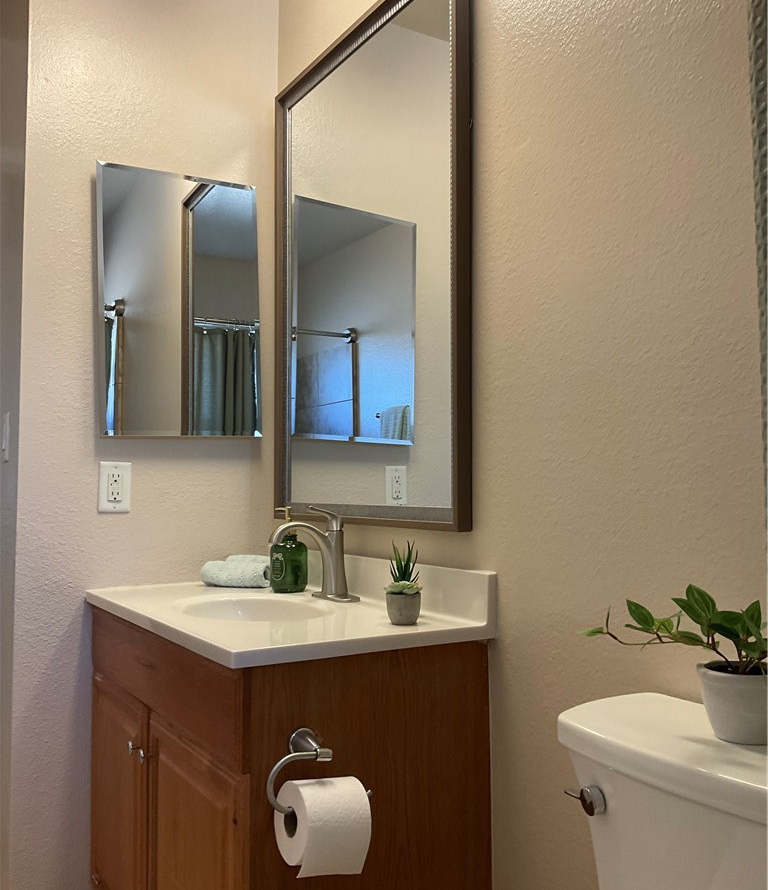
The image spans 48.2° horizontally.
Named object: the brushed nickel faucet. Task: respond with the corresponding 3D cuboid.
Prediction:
[{"bbox_3d":[-0.163,0.235,1.857,0.193,0.203,0.158,2,-4,-32],"label":"brushed nickel faucet"}]

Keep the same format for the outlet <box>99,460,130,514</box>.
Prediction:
[{"bbox_3d":[-0.645,0.103,2.067,0.073,0.119,0.008,2,-4,-32],"label":"outlet"}]

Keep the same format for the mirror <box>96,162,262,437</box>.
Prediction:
[{"bbox_3d":[-0.506,-0.354,2.165,0.408,0.662,0.030,2,-4,-32],"label":"mirror"}]

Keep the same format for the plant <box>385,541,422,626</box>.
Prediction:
[{"bbox_3d":[0.037,0.246,1.545,0.067,0.149,0.067,0,-3,0],"label":"plant"}]

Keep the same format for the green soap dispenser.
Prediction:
[{"bbox_3d":[-0.220,0.244,2.032,0.070,0.203,0.078,-3,-4,44],"label":"green soap dispenser"}]

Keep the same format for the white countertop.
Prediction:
[{"bbox_3d":[-0.251,0.299,1.779,0.498,0.115,0.897,2,-4,-32],"label":"white countertop"}]

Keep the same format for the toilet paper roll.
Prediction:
[{"bbox_3d":[-0.090,0.553,1.263,0.102,0.122,0.116,2,-4,-32],"label":"toilet paper roll"}]

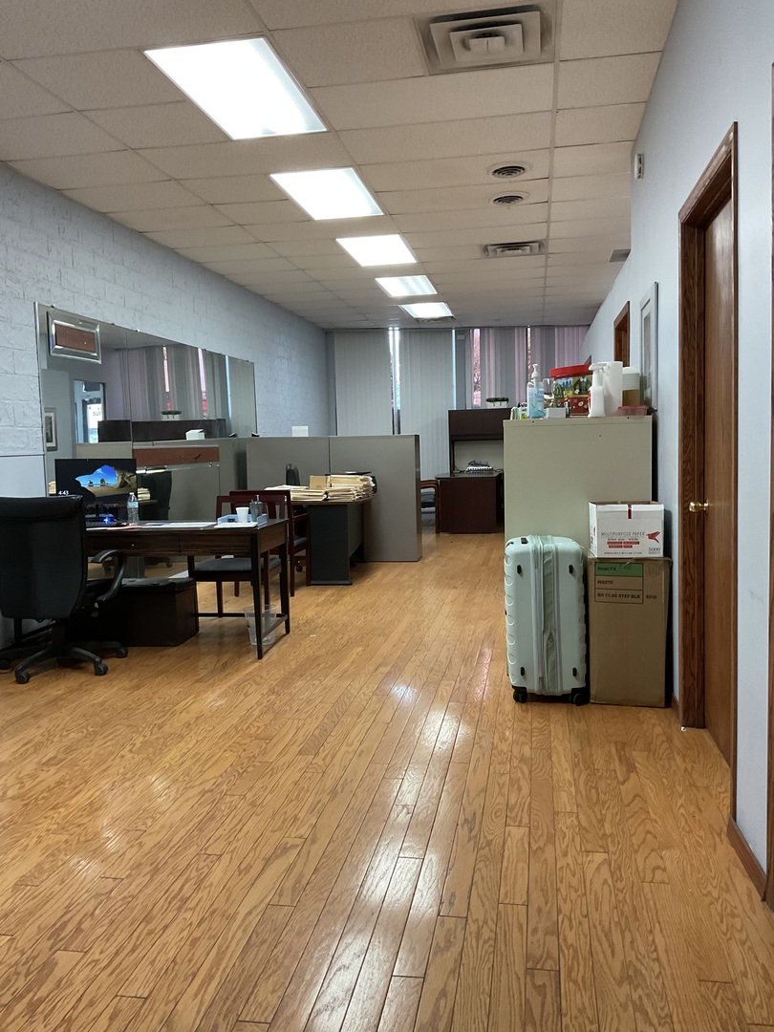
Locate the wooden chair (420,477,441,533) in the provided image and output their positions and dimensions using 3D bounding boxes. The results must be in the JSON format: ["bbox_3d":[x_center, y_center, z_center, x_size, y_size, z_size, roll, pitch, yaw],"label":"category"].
[{"bbox_3d":[0.445,-0.190,12.064,0.600,0.820,0.600,-1,5,10],"label":"wooden chair"}]

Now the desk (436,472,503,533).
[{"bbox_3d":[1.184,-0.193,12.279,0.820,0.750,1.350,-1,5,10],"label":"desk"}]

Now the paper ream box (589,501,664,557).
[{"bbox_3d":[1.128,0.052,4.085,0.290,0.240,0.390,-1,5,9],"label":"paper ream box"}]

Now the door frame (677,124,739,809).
[{"bbox_3d":[1.178,-0.133,3.051,0.140,2.110,1.020,-1,5,10],"label":"door frame"}]

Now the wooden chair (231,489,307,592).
[{"bbox_3d":[-0.981,0.207,7.389,0.540,0.880,0.610,-1,5,10],"label":"wooden chair"}]

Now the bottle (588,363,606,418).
[{"bbox_3d":[1.068,-0.636,4.385,0.100,0.275,0.070,-1,5,10],"label":"bottle"}]

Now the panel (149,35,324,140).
[{"bbox_3d":[-0.711,-2.170,4.409,0.590,0.060,1.190,-1,5,10],"label":"panel"}]

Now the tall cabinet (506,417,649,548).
[{"bbox_3d":[1.010,0.149,4.623,0.730,1.324,0.450,-1,5,10],"label":"tall cabinet"}]

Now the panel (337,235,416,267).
[{"bbox_3d":[-0.067,-2.449,8.012,0.575,0.050,1.180,-1,5,10],"label":"panel"}]

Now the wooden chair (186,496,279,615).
[{"bbox_3d":[-1.020,0.317,6.000,0.540,0.880,0.600,-1,5,10],"label":"wooden chair"}]

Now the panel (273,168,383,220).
[{"bbox_3d":[-0.395,-2.295,6.213,0.575,0.050,1.180,-1,5,10],"label":"panel"}]

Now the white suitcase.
[{"bbox_3d":[0.767,0.483,4.189,0.365,0.745,0.490,-1,5,10],"label":"white suitcase"}]

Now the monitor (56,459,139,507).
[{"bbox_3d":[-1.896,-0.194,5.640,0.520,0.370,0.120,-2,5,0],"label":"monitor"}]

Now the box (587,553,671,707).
[{"bbox_3d":[1.116,0.509,4.075,0.350,0.670,0.400,-1,5,10],"label":"box"}]

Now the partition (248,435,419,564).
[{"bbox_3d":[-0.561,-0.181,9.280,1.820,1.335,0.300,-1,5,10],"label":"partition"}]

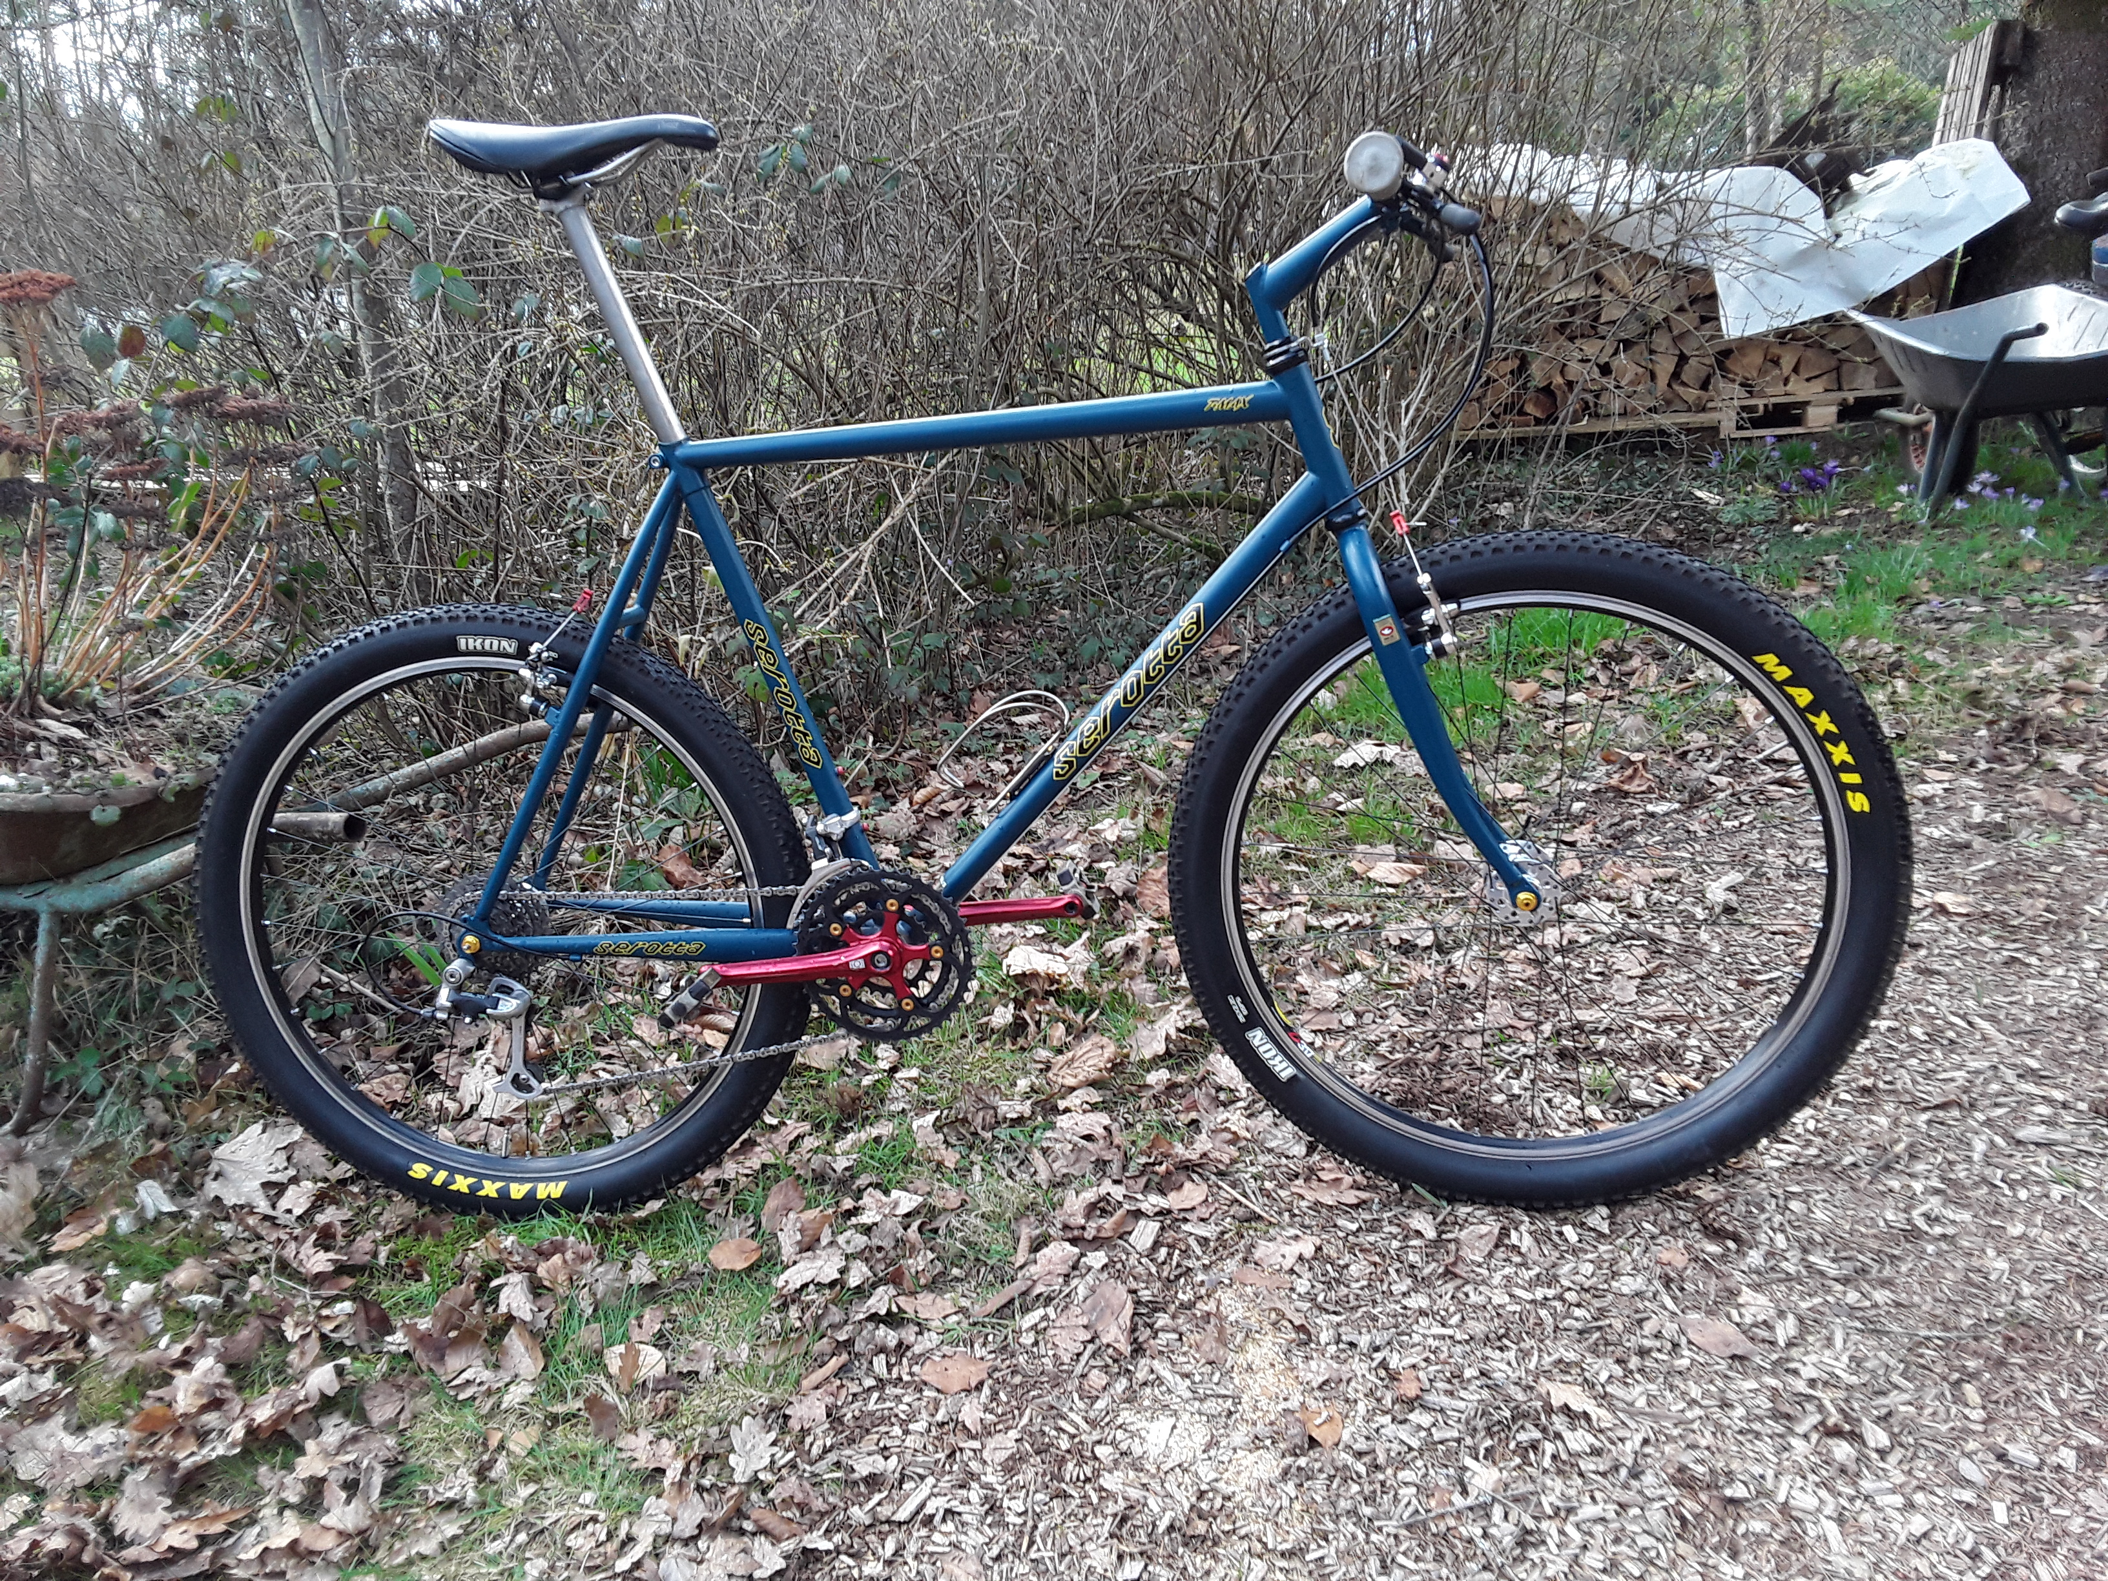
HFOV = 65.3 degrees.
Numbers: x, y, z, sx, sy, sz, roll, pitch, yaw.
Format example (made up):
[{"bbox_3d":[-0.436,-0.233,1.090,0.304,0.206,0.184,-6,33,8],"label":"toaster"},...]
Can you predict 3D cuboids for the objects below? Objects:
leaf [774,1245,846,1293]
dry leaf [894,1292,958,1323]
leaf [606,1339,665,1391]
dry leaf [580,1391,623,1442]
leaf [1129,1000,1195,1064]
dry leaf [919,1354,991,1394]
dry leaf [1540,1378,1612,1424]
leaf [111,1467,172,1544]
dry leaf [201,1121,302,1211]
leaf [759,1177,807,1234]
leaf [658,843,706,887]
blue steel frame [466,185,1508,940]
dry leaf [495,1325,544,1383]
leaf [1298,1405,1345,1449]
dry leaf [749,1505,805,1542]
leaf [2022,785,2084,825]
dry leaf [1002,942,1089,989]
[{"bbox_3d":[-0.238,0.466,1.603,0.068,0.022,0.055,-1,13,14],"label":"leaf"},{"bbox_3d":[-0.122,0.490,1.563,0.061,0.014,0.022,-3,20,9],"label":"dry leaf"},{"bbox_3d":[-0.388,0.531,1.526,0.050,0.012,0.044,-13,21,-19],"label":"leaf"},{"bbox_3d":[-0.380,0.527,1.382,0.034,0.022,0.042,-9,13,-18],"label":"dry leaf"},{"bbox_3d":[0.139,0.312,2.122,0.086,0.040,0.110,1,13,23],"label":"leaf"},{"bbox_3d":[-0.089,0.523,1.470,0.058,0.010,0.037,1,21,18],"label":"dry leaf"},{"bbox_3d":[0.412,0.483,1.299,0.036,0.018,0.062,-12,15,-31],"label":"dry leaf"},{"bbox_3d":[-0.724,0.567,1.304,0.050,0.030,0.070,-13,15,-32],"label":"leaf"},{"bbox_3d":[-0.937,0.438,1.919,0.120,0.050,0.130,-11,14,-28],"label":"dry leaf"},{"bbox_3d":[-0.288,0.439,1.740,0.042,0.022,0.074,-3,20,10],"label":"leaf"},{"bbox_3d":[-0.615,0.123,2.681,0.060,0.045,0.090,-18,23,-30],"label":"leaf"},{"bbox_3d":[-0.091,-0.177,1.589,1.057,0.687,0.145,-3,13,8],"label":"blue steel frame"},{"bbox_3d":[-0.504,0.531,1.549,0.042,0.022,0.071,-14,21,-21],"label":"dry leaf"},{"bbox_3d":[0.211,0.501,1.295,0.036,0.018,0.036,-3,13,8],"label":"leaf"},{"bbox_3d":[-0.222,0.588,1.317,0.048,0.018,0.020,8,24,33],"label":"dry leaf"},{"bbox_3d":[1.723,0.026,2.836,0.105,0.045,0.100,3,15,31],"label":"leaf"},{"bbox_3d":[-0.011,0.235,2.206,0.112,0.035,0.070,-5,20,3],"label":"dry leaf"}]

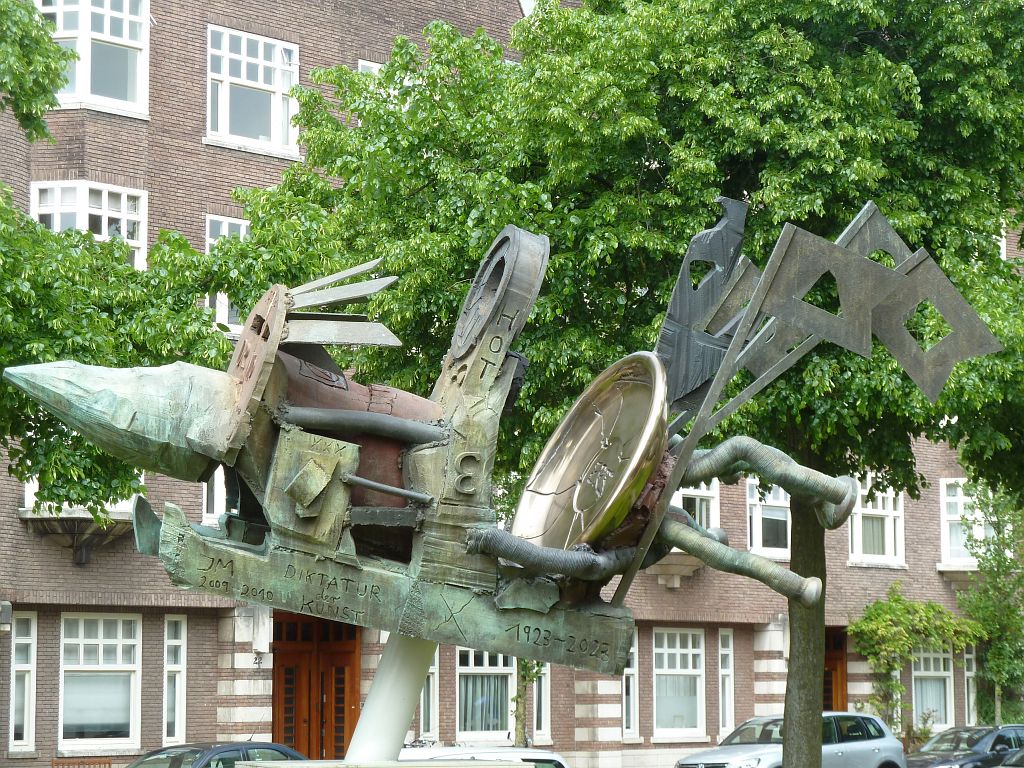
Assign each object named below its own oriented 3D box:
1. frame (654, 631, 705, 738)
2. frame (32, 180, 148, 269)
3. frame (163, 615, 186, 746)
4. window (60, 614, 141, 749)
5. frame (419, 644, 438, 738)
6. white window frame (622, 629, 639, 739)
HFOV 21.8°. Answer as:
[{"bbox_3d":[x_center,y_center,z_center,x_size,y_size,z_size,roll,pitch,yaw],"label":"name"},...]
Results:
[{"bbox_3d":[3.185,5.771,51.507,0.120,2.095,1.558,-6,-9,43],"label":"frame"},{"bbox_3d":[-6.398,-2.052,41.140,0.720,1.956,2.100,-6,-9,43],"label":"frame"},{"bbox_3d":[-5.412,4.724,42.376,0.120,2.082,0.465,-6,-9,43],"label":"frame"},{"bbox_3d":[-6.422,4.608,41.303,0.120,2.095,1.587,-6,-9,43],"label":"window"},{"bbox_3d":[-1.500,5.204,46.531,0.120,2.095,0.465,-6,-9,43],"label":"frame"},{"bbox_3d":[2.188,5.651,50.448,0.120,2.095,0.465,-6,-9,43],"label":"white window frame"}]

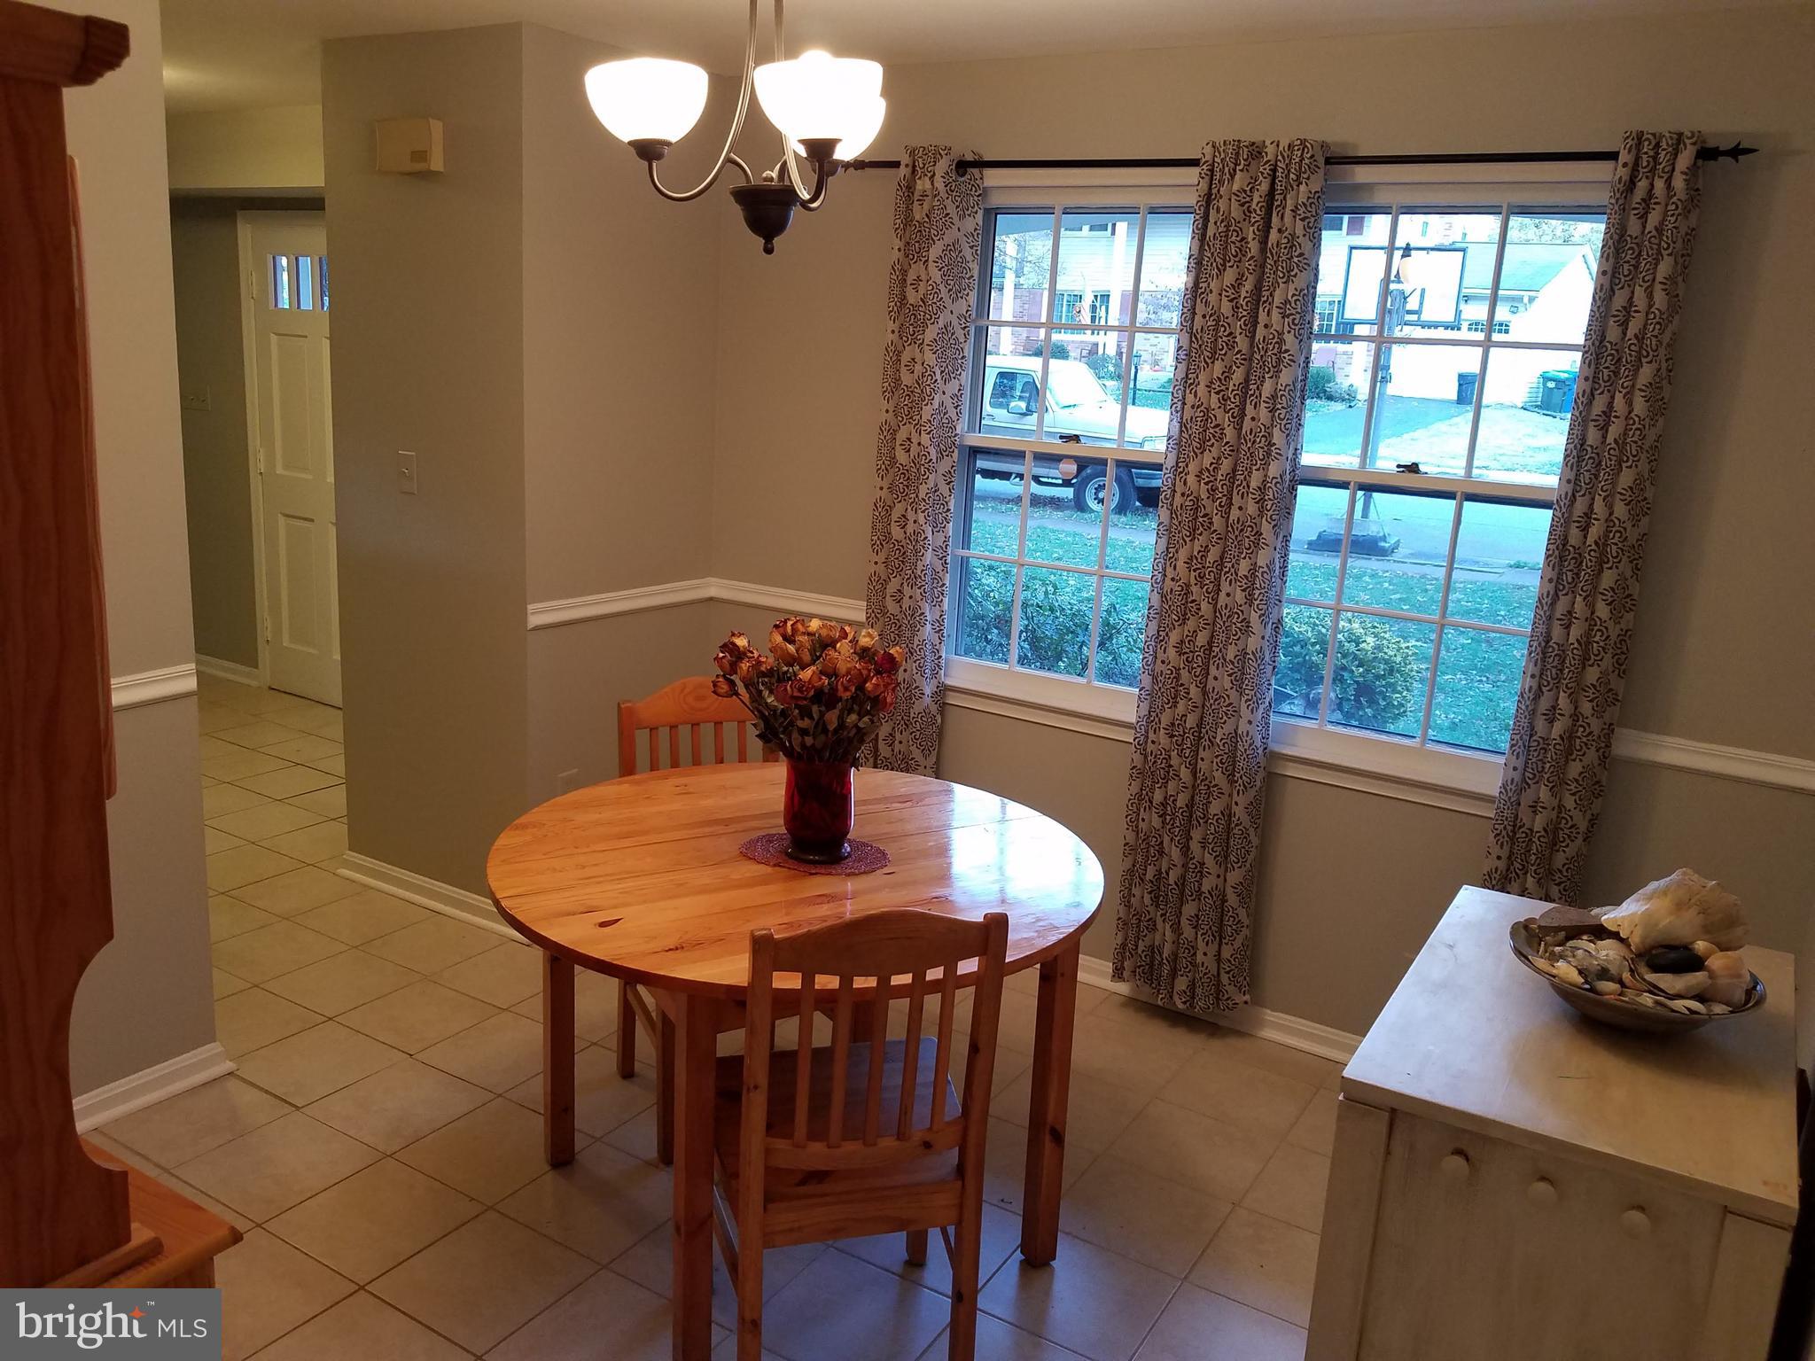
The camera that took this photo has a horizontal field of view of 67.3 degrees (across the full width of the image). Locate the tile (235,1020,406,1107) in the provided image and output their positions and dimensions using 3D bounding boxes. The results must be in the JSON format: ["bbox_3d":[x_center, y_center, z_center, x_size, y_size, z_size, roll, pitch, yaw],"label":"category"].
[{"bbox_3d":[-1.365,0.888,3.154,0.300,0.012,0.300,11,15,30],"label":"tile"}]

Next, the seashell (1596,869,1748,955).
[{"bbox_3d":[1.103,0.334,1.965,0.200,0.105,0.135,4,13,-1],"label":"seashell"}]

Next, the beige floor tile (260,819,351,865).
[{"bbox_3d":[-1.946,0.544,4.535,0.298,0.015,0.298,11,15,29],"label":"beige floor tile"}]

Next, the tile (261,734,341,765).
[{"bbox_3d":[-2.428,0.288,5.514,0.295,0.010,0.295,12,15,29],"label":"tile"}]

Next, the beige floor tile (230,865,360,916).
[{"bbox_3d":[-1.844,0.644,4.136,0.298,0.015,0.298,11,15,29],"label":"beige floor tile"}]

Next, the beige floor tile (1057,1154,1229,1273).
[{"bbox_3d":[0.471,1.090,2.769,0.300,0.012,0.300,11,15,30],"label":"beige floor tile"}]

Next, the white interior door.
[{"bbox_3d":[-2.530,-0.894,5.980,0.920,2.050,0.050,11,15,30],"label":"white interior door"}]

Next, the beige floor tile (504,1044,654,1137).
[{"bbox_3d":[-0.718,0.951,3.147,0.298,0.015,0.298,11,15,29],"label":"beige floor tile"}]

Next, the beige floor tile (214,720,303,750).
[{"bbox_3d":[-2.693,0.236,5.693,0.299,0.010,0.299,12,15,29],"label":"beige floor tile"}]

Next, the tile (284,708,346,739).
[{"bbox_3d":[-2.511,0.192,5.873,0.298,0.015,0.298,11,15,29],"label":"tile"}]

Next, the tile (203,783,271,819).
[{"bbox_3d":[-2.458,0.441,4.830,0.298,0.015,0.298,11,15,29],"label":"tile"}]

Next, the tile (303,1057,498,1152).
[{"bbox_3d":[-1.145,0.961,3.087,0.295,0.010,0.295,12,15,29],"label":"tile"}]

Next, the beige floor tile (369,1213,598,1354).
[{"bbox_3d":[-0.771,1.100,2.495,0.298,0.015,0.298,11,15,29],"label":"beige floor tile"}]

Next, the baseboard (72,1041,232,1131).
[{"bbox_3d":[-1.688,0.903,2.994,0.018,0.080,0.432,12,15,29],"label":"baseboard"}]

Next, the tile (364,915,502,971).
[{"bbox_3d":[-1.320,0.744,3.798,0.300,0.012,0.300,11,15,30],"label":"tile"}]

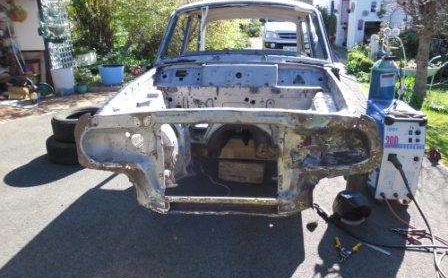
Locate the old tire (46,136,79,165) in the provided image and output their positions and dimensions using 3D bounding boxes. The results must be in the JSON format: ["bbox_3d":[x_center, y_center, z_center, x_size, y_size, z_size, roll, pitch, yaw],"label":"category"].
[{"bbox_3d":[-1.175,0.052,2.990,0.605,0.182,0.605,-1,17,0],"label":"old tire"}]

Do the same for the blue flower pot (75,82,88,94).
[{"bbox_3d":[-2.340,-0.840,5.750,0.225,0.200,0.225,-1,17,0],"label":"blue flower pot"}]

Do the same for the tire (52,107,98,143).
[{"bbox_3d":[-1.125,-0.128,2.950,0.600,0.182,0.600,-1,17,0],"label":"tire"}]

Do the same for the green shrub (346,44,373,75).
[{"bbox_3d":[2.810,-1.600,7.200,0.600,0.630,0.580,-1,17,0],"label":"green shrub"}]

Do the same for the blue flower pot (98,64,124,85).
[{"bbox_3d":[-2.060,-1.175,6.400,0.460,0.380,0.460,-1,17,0],"label":"blue flower pot"}]

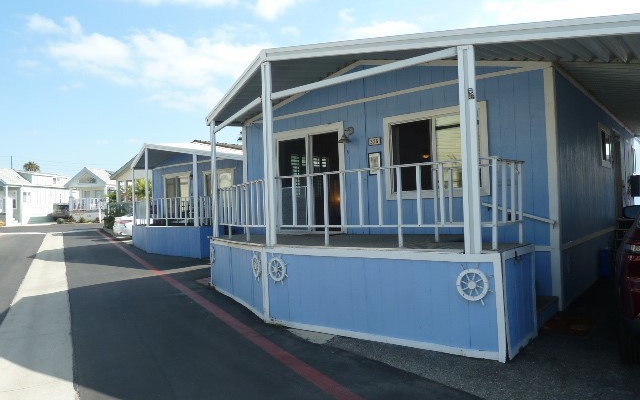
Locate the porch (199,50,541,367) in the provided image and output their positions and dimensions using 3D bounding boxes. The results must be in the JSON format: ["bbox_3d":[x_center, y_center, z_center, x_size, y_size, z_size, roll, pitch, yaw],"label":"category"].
[{"bbox_3d":[-0.126,-0.211,7.281,6.530,3.750,2.370,-3,-2,39],"label":"porch"}]

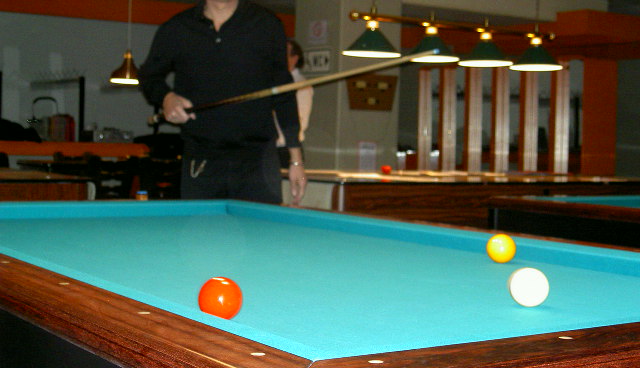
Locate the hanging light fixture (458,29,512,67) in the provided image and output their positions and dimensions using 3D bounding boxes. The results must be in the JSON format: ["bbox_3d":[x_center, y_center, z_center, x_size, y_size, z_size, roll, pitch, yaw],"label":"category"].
[{"bbox_3d":[1.060,-0.869,6.480,0.340,0.209,0.340,1,2,0],"label":"hanging light fixture"}]

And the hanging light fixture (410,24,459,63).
[{"bbox_3d":[0.691,-0.864,6.237,0.340,0.201,0.340,1,2,0],"label":"hanging light fixture"}]

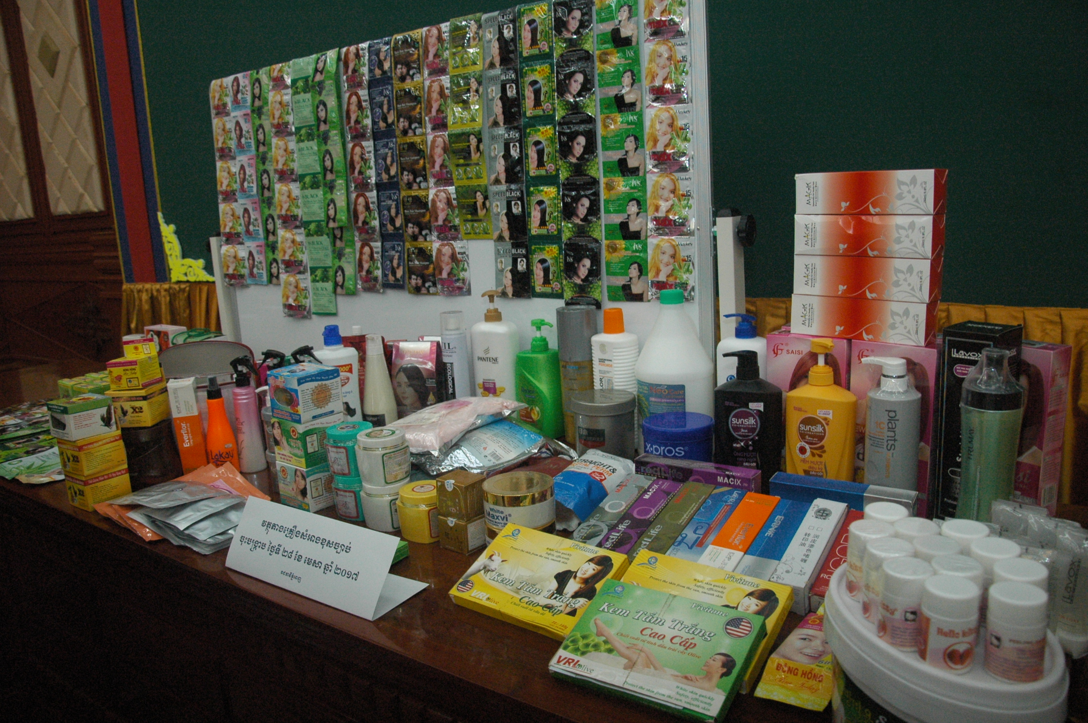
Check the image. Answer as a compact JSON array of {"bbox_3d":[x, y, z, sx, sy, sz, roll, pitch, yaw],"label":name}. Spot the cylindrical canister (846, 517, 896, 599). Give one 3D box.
[{"bbox_3d":[0.300,0.184,0.748,0.043,0.065,0.043,-3,12,1],"label":"cylindrical canister"}]

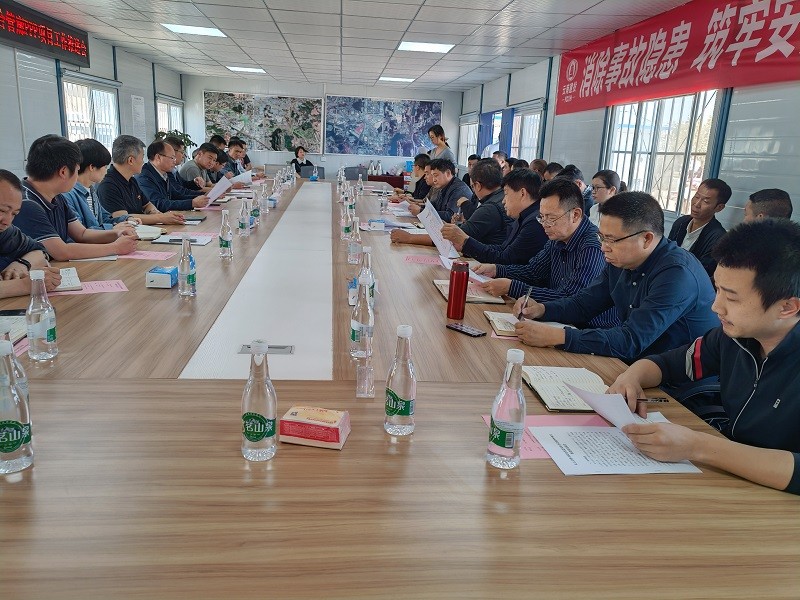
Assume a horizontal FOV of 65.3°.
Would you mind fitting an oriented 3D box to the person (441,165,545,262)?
[{"bbox_3d":[0.566,-0.048,3.269,0.640,1.280,0.540,1,14,-7],"label":"person"}]

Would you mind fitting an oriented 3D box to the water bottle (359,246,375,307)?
[{"bbox_3d":[-0.126,-0.088,2.378,0.069,0.232,0.069,1,14,-7],"label":"water bottle"}]

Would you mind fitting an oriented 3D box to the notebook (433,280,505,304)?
[{"bbox_3d":[0.284,-0.032,2.661,0.240,0.018,0.370,1,14,-7],"label":"notebook"}]

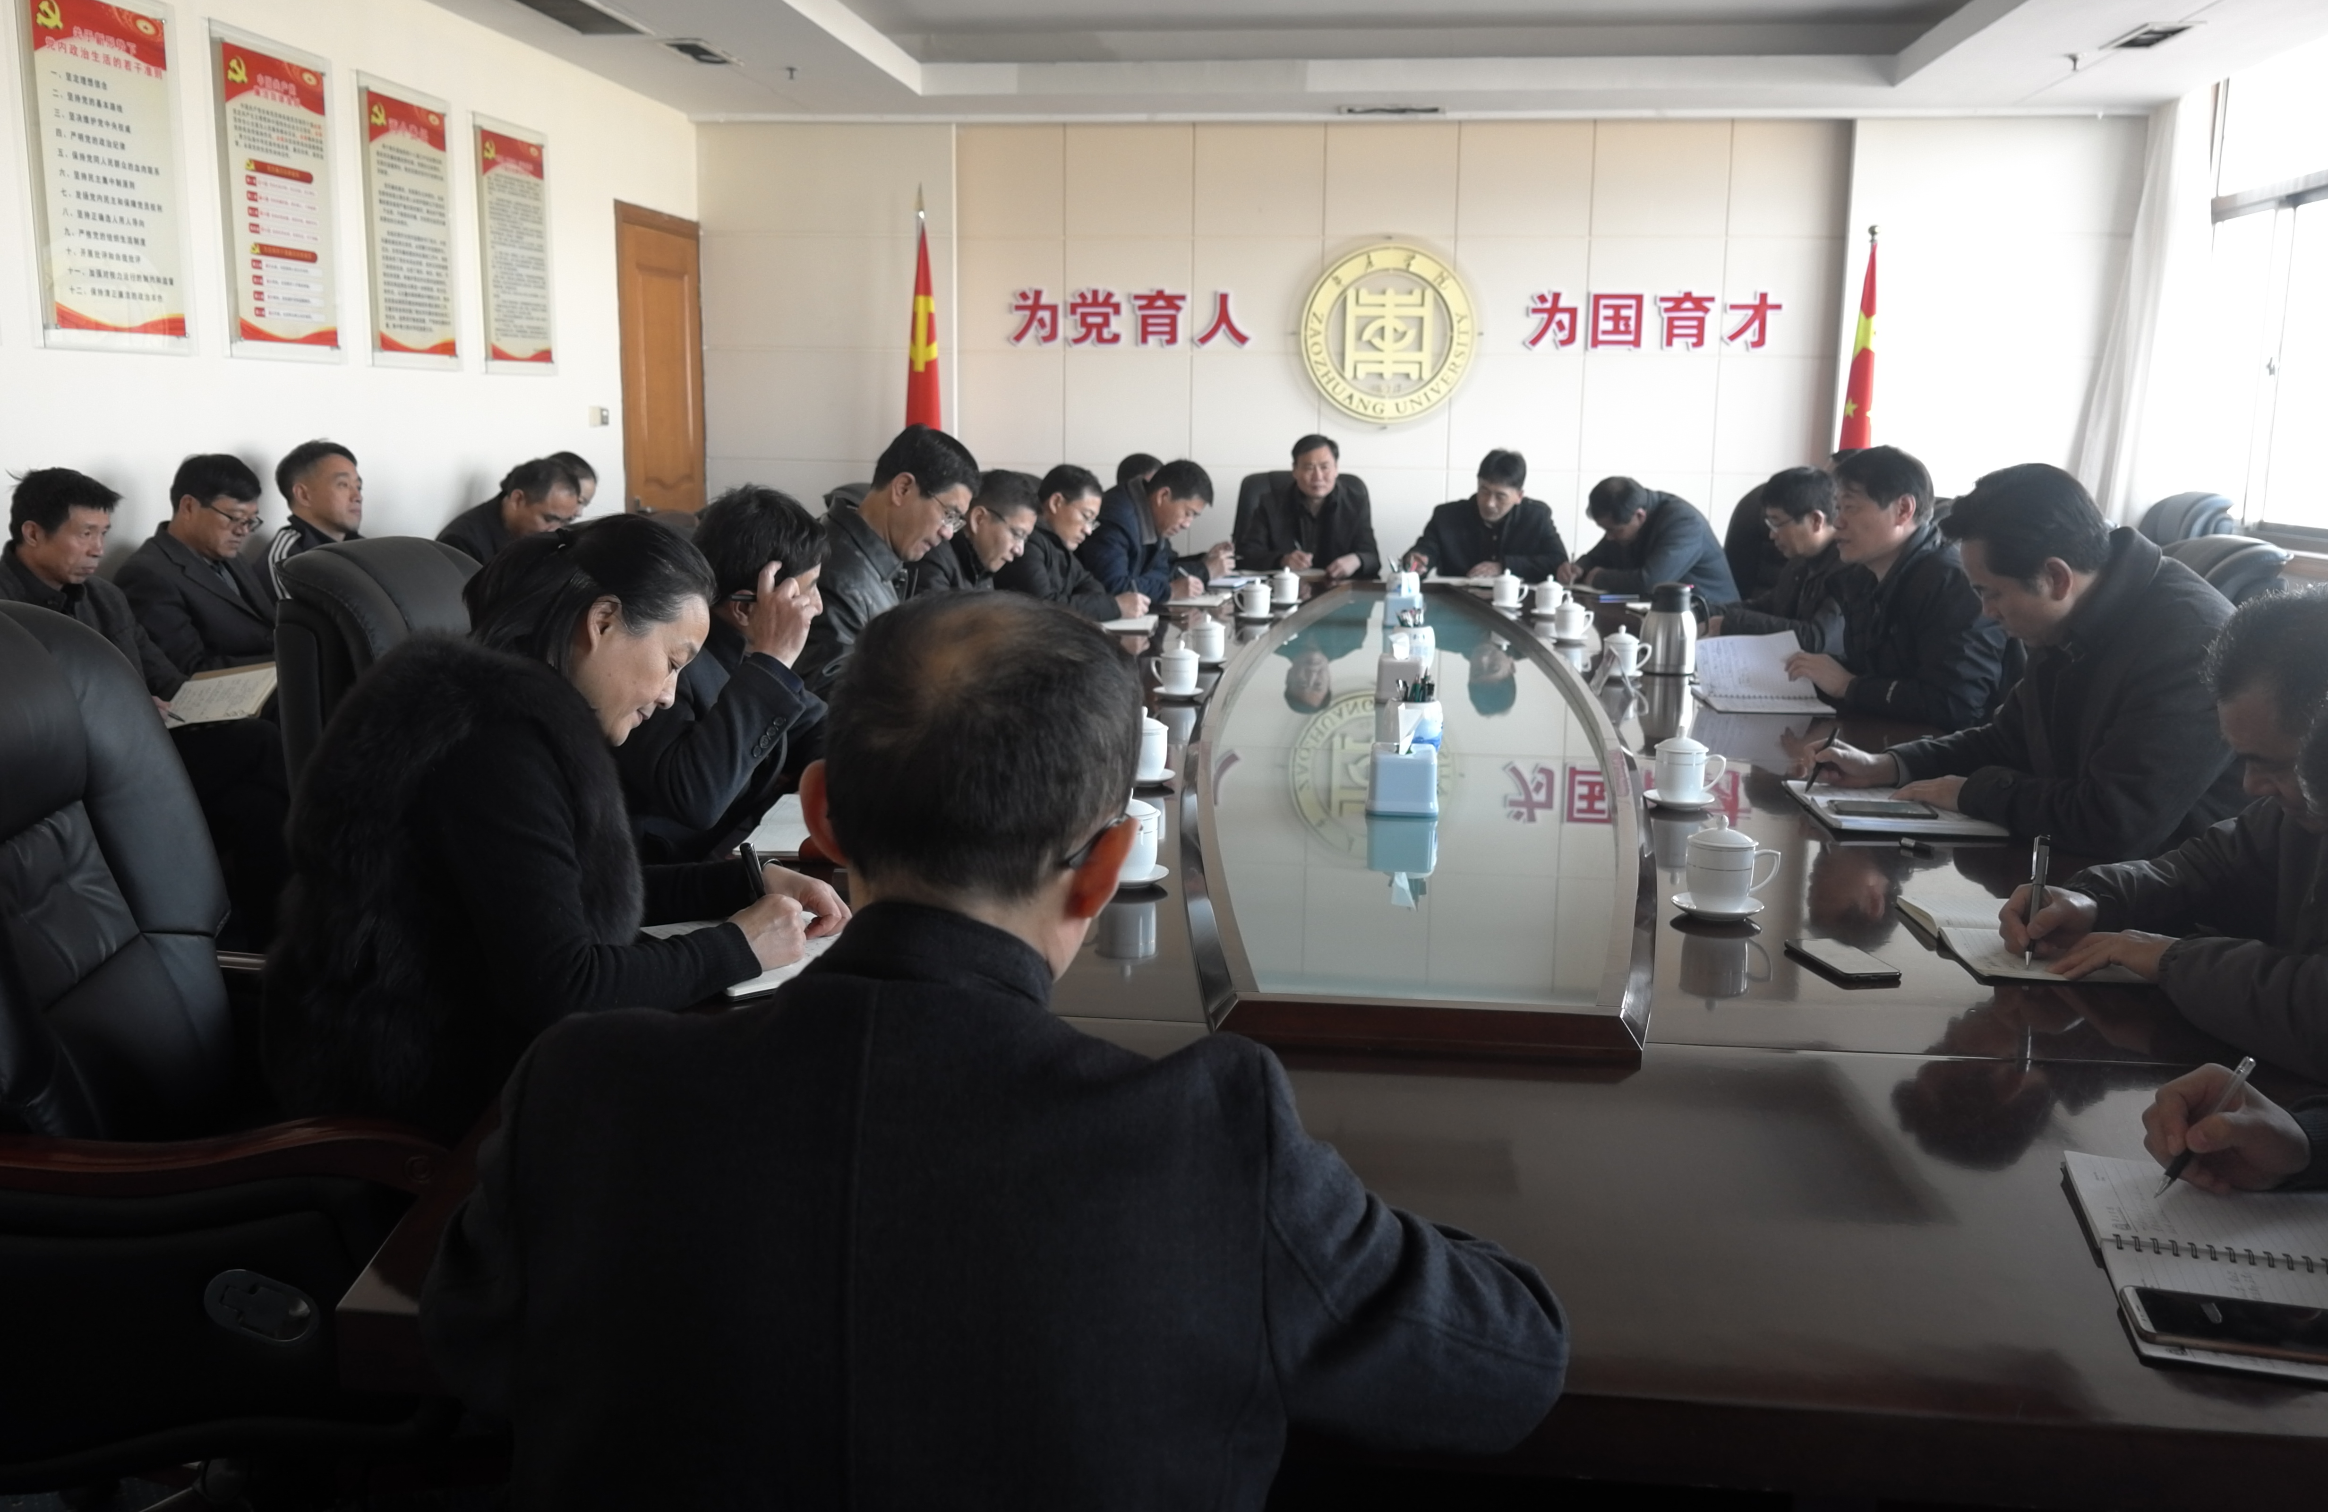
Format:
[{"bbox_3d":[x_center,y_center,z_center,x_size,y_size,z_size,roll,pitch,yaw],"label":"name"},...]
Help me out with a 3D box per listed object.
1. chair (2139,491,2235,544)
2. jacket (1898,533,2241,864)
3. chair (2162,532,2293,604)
[{"bbox_3d":[3.260,-0.305,6.217,0.750,1.177,0.670,1,11,4],"label":"chair"},{"bbox_3d":[1.473,0.002,2.990,0.500,0.768,0.530,1,11,4],"label":"jacket"},{"bbox_3d":[2.022,0.090,4.044,0.750,1.177,0.670,1,11,4],"label":"chair"}]

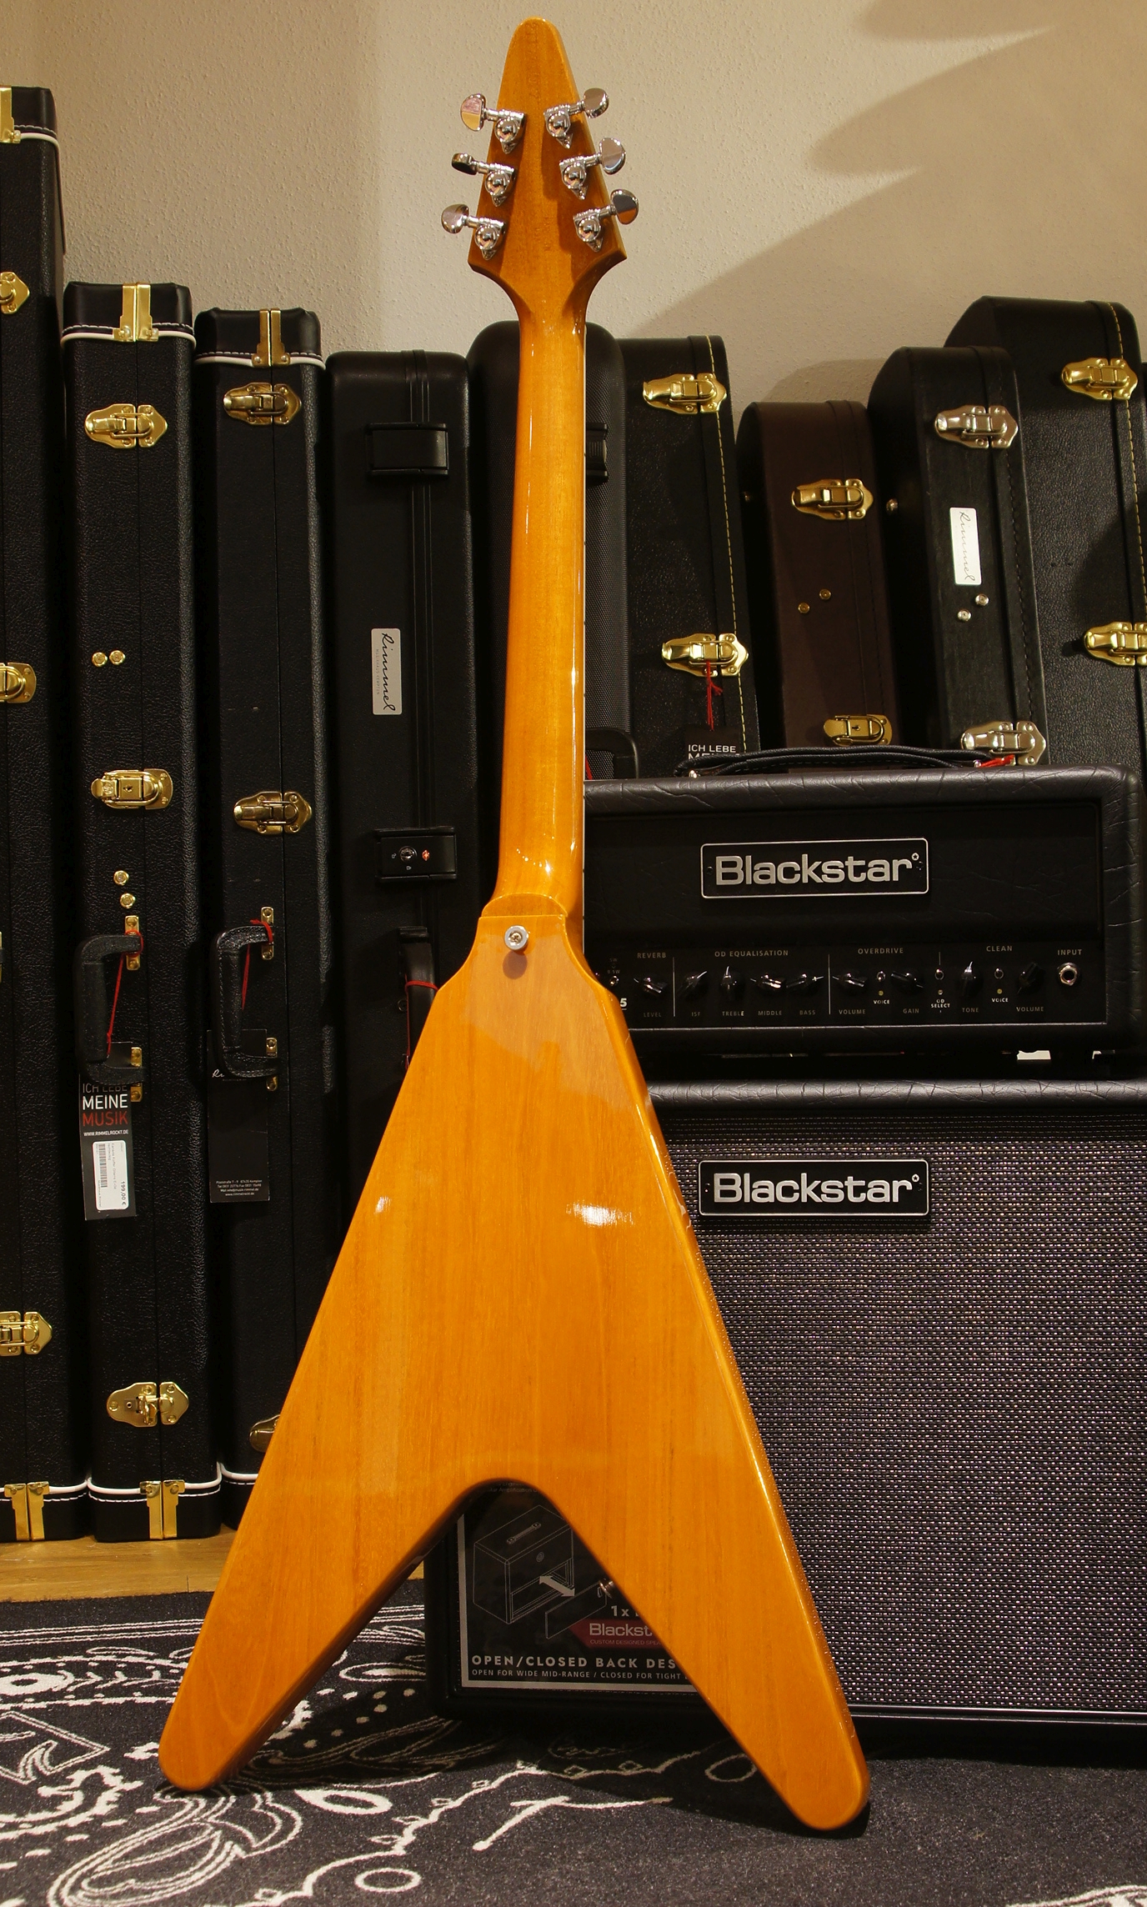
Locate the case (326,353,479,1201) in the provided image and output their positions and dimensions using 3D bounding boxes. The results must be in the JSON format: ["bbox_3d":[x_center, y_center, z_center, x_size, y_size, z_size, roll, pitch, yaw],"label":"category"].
[{"bbox_3d":[-0.145,-0.014,2.236,0.120,1.012,0.350,-2,1,-3],"label":"case"}]

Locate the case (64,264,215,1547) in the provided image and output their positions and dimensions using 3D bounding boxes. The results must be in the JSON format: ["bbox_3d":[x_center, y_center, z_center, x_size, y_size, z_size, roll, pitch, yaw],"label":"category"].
[{"bbox_3d":[-0.378,-0.038,2.227,0.112,1.077,0.360,-1,1,-3],"label":"case"}]

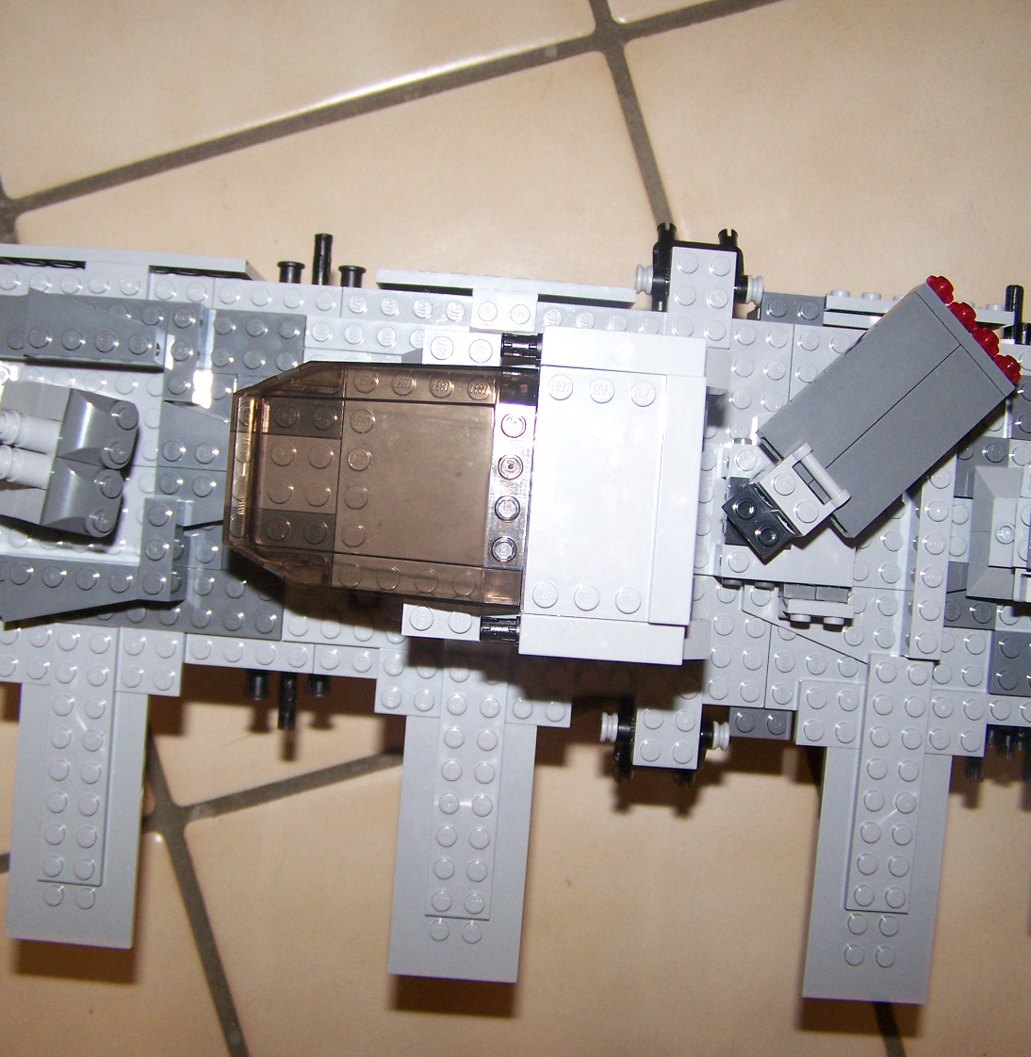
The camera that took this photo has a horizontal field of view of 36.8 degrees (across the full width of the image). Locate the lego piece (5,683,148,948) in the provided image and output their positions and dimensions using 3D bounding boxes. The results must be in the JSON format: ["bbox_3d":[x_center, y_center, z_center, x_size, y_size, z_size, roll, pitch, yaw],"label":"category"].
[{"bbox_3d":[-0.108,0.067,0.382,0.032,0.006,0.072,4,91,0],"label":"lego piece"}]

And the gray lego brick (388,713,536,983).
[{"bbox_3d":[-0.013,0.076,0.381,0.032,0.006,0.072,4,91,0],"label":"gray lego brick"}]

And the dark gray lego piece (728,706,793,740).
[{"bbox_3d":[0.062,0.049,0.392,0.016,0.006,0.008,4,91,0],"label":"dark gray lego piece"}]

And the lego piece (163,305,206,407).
[{"bbox_3d":[-0.080,-0.042,0.376,0.008,0.011,0.024,4,91,0],"label":"lego piece"}]

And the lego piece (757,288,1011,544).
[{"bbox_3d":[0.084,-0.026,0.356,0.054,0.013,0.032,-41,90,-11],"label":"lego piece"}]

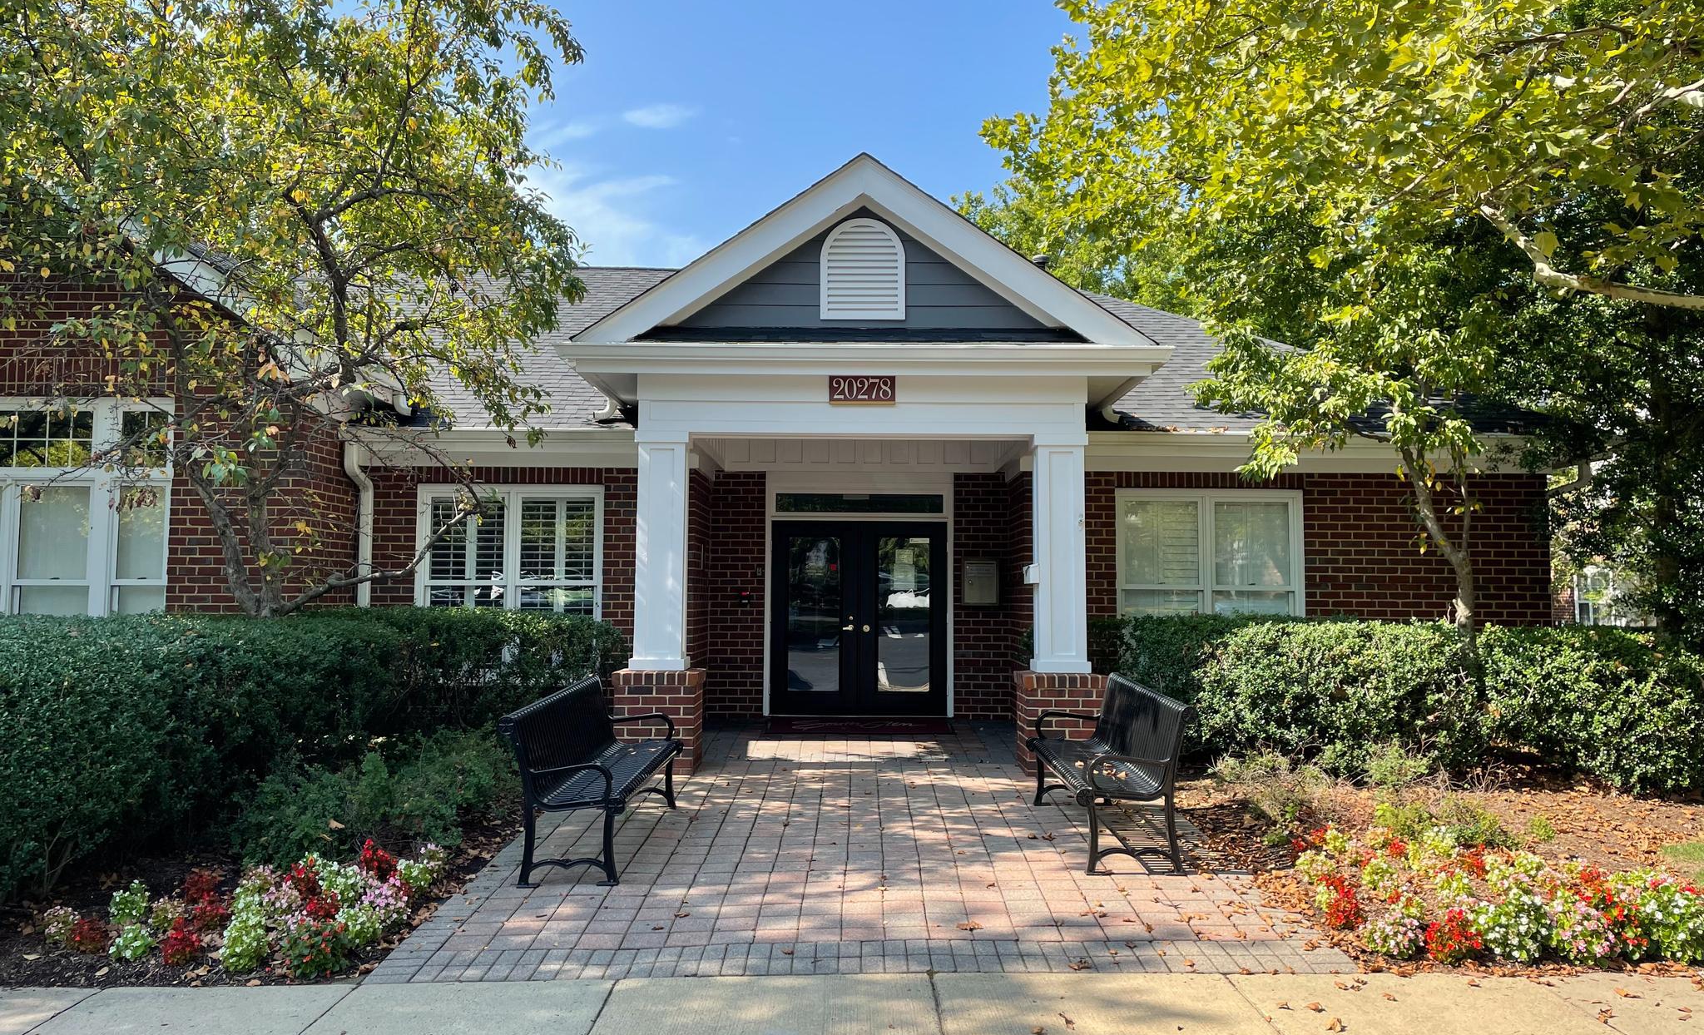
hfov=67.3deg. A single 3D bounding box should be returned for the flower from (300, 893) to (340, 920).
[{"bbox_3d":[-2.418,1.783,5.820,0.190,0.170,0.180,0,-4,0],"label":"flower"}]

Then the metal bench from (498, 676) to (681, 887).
[{"bbox_3d":[-1.508,1.518,7.754,0.674,0.910,1.902,-1,-2,2],"label":"metal bench"}]

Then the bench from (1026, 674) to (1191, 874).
[{"bbox_3d":[1.548,1.509,7.895,0.674,0.910,1.902,0,-2,0],"label":"bench"}]

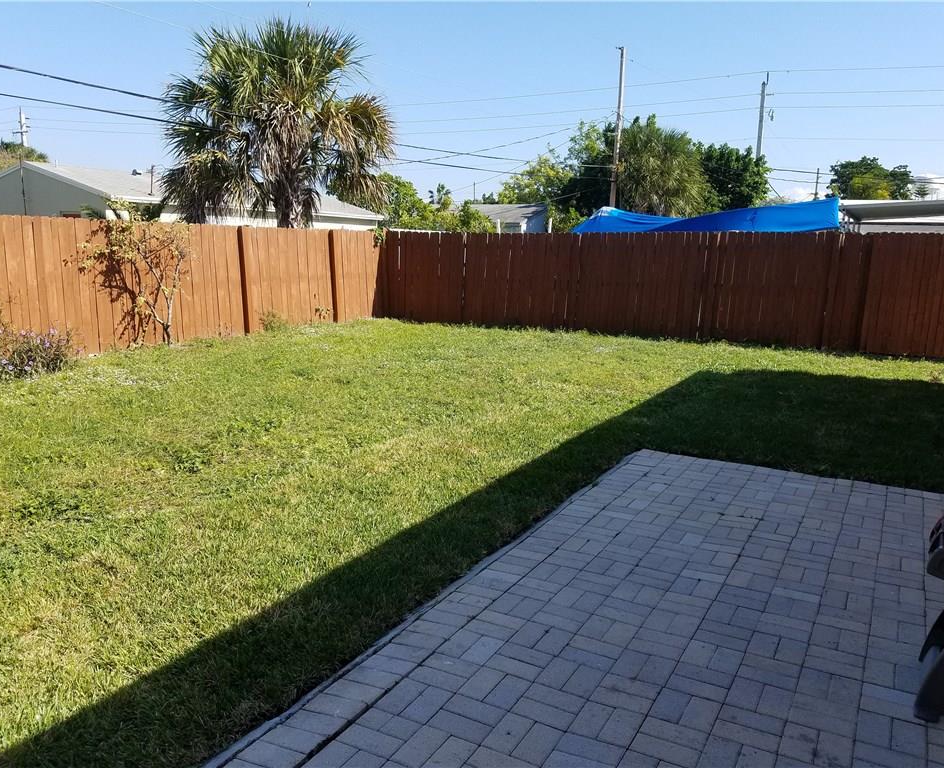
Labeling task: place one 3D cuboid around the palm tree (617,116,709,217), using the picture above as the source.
[{"bbox_3d":[7.914,-7.471,32.272,4.000,6.870,3.900,3,10,13],"label":"palm tree"}]

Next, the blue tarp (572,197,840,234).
[{"bbox_3d":[4.753,-3.479,16.430,5.400,1.000,2.400,6,11,30],"label":"blue tarp"}]

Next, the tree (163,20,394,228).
[{"bbox_3d":[-3.932,-4.320,15.825,4.800,5.940,4.600,-2,10,-14],"label":"tree"}]

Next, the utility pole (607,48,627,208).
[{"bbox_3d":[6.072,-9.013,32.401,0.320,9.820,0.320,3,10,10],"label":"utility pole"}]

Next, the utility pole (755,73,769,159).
[{"bbox_3d":[14.838,-10.672,40.212,0.350,10.660,0.330,4,10,19],"label":"utility pole"}]

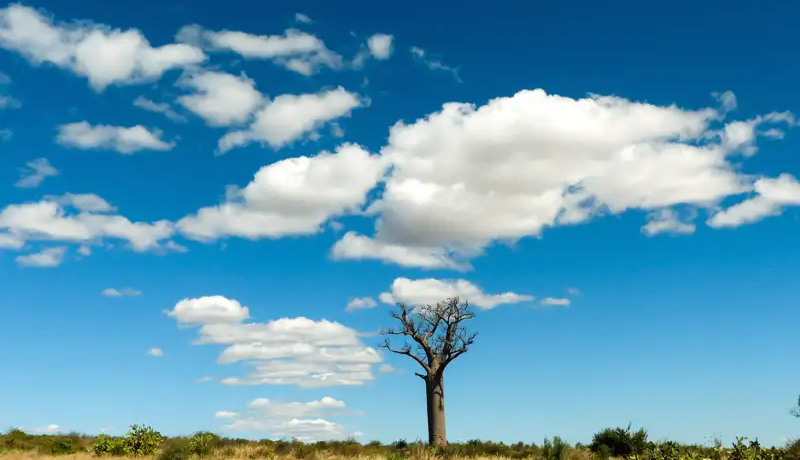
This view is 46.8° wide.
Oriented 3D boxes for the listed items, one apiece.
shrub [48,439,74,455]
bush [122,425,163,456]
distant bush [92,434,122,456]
[{"bbox_3d":[-27.464,17.565,75.000,2.050,1.250,1.740,0,-13,0],"label":"shrub"},{"bbox_3d":[-15.210,12.430,54.603,2.360,1.840,2.130,0,-13,0],"label":"bush"},{"bbox_3d":[-17.565,12.939,55.512,1.800,1.290,1.620,0,-13,0],"label":"distant bush"}]

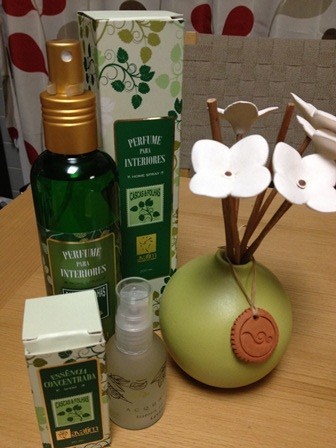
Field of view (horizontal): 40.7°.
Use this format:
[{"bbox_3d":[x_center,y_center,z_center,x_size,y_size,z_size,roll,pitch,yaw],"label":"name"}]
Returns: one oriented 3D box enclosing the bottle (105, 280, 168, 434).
[{"bbox_3d":[-0.018,0.071,0.256,0.035,0.087,0.035,1,29,-1],"label":"bottle"}]

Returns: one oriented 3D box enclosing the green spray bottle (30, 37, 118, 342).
[{"bbox_3d":[-0.049,0.005,0.254,0.045,0.203,0.045,-8,30,-17],"label":"green spray bottle"}]

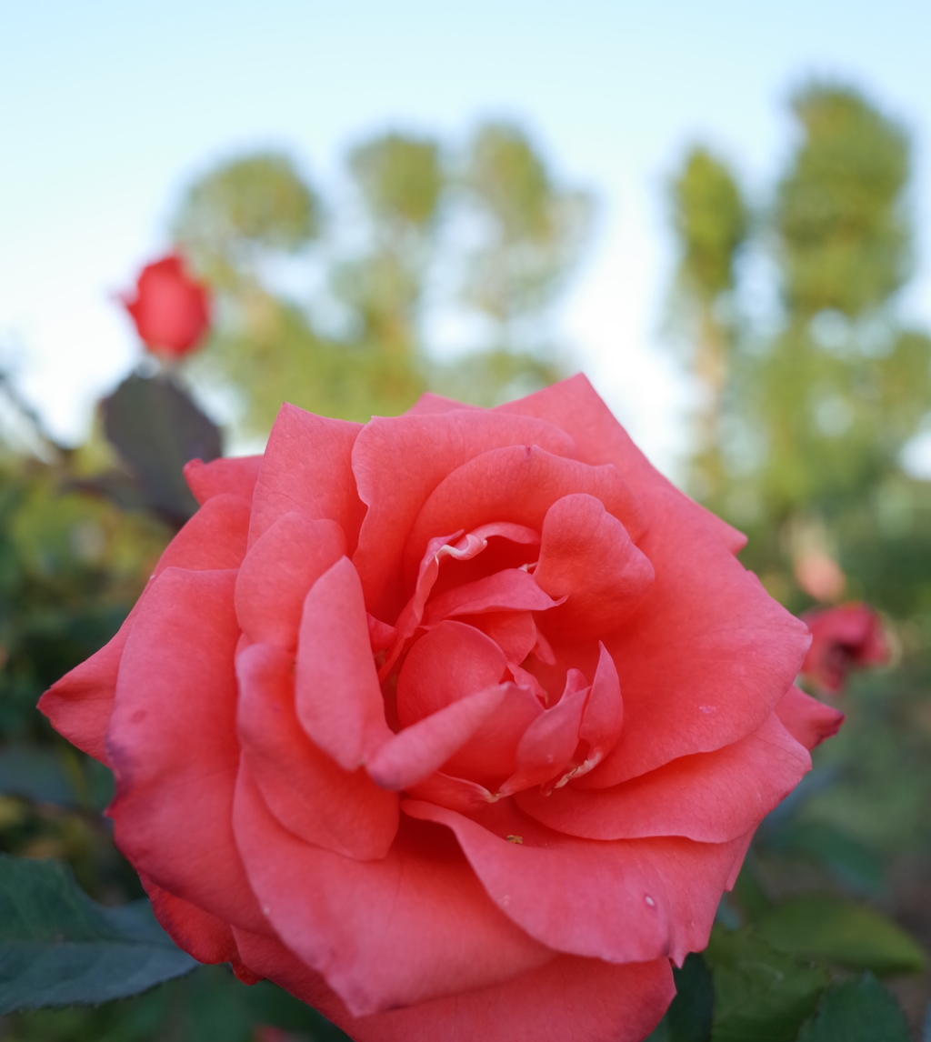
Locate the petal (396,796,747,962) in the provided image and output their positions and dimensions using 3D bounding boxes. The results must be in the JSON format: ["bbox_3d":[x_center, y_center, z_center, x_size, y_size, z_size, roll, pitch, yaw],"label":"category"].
[{"bbox_3d":[0.017,0.057,0.172,0.050,0.026,0.018,0,-35,-5],"label":"petal"}]

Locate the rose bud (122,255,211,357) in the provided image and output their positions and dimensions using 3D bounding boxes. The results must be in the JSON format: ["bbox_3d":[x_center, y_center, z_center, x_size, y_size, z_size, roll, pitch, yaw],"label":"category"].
[{"bbox_3d":[-0.121,-0.087,0.440,0.034,0.042,0.034,0,0,0],"label":"rose bud"}]

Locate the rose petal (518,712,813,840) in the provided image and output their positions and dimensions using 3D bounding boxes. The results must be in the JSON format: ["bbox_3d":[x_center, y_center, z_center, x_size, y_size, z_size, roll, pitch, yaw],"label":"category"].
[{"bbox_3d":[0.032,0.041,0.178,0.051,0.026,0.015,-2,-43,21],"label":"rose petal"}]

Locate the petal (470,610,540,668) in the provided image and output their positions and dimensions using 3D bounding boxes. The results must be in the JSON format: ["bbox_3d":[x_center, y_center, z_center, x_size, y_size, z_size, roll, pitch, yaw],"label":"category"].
[{"bbox_3d":[0.007,0.020,0.184,0.013,0.011,0.008,0,0,0],"label":"petal"}]

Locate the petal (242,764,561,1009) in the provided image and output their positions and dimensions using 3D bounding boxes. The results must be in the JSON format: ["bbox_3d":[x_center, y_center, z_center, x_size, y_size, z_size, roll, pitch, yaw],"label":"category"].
[{"bbox_3d":[-0.011,0.053,0.157,0.047,0.017,0.034,22,29,-2],"label":"petal"}]

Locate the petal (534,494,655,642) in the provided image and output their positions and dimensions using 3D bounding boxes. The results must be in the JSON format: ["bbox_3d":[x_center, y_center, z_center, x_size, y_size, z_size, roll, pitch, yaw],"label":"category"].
[{"bbox_3d":[0.022,0.008,0.184,0.021,0.025,0.012,0,-5,15],"label":"petal"}]

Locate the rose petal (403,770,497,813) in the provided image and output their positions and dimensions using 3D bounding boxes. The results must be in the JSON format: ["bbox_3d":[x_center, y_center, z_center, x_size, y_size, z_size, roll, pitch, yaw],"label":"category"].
[{"bbox_3d":[-0.002,0.040,0.163,0.016,0.009,0.010,0,0,0],"label":"rose petal"}]

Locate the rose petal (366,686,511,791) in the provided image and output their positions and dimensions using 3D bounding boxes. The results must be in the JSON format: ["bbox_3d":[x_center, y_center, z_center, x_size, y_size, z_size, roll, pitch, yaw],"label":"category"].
[{"bbox_3d":[-0.004,0.031,0.156,0.022,0.016,0.013,0,0,12],"label":"rose petal"}]

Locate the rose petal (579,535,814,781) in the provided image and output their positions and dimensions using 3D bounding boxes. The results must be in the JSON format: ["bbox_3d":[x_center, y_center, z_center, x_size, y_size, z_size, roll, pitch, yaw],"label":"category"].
[{"bbox_3d":[0.035,0.022,0.168,0.037,0.038,0.022,0,0,20],"label":"rose petal"}]

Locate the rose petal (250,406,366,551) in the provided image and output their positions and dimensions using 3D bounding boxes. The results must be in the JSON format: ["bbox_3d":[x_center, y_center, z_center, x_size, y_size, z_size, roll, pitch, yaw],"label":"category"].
[{"bbox_3d":[-0.025,-0.006,0.178,0.023,0.029,0.011,6,-10,-14],"label":"rose petal"}]

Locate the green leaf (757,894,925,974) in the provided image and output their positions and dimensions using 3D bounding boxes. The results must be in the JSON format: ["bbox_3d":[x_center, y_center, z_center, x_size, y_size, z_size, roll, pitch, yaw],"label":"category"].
[{"bbox_3d":[0.103,0.113,0.300,0.046,0.007,0.024,5,32,8],"label":"green leaf"}]

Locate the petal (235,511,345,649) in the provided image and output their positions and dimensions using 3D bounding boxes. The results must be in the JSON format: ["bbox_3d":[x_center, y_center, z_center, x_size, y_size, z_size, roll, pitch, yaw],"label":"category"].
[{"bbox_3d":[-0.026,0.009,0.164,0.019,0.023,0.014,0,0,-12],"label":"petal"}]

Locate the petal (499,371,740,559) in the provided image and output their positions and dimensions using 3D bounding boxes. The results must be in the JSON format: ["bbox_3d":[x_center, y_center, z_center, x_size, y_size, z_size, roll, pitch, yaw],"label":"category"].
[{"bbox_3d":[0.029,-0.011,0.205,0.047,0.035,0.015,0,-5,0],"label":"petal"}]

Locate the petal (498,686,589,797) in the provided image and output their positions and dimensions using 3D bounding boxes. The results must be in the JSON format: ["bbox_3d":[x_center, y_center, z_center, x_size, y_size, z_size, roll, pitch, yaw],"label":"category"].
[{"bbox_3d":[0.012,0.033,0.165,0.010,0.020,0.007,37,1,10],"label":"petal"}]

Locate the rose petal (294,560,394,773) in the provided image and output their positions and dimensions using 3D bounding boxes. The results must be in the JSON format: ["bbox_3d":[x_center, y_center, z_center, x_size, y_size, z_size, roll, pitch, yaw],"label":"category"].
[{"bbox_3d":[-0.019,0.022,0.166,0.015,0.032,0.014,0,0,0],"label":"rose petal"}]

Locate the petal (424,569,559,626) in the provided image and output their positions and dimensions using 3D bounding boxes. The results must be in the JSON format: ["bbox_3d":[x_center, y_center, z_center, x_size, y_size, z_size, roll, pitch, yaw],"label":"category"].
[{"bbox_3d":[0.004,0.011,0.165,0.021,0.006,0.011,0,45,0],"label":"petal"}]

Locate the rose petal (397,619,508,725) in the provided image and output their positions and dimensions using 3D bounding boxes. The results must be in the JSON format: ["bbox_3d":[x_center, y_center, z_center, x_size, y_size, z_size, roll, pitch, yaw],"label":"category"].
[{"bbox_3d":[-0.002,0.025,0.178,0.018,0.018,0.012,0,-10,-10],"label":"rose petal"}]

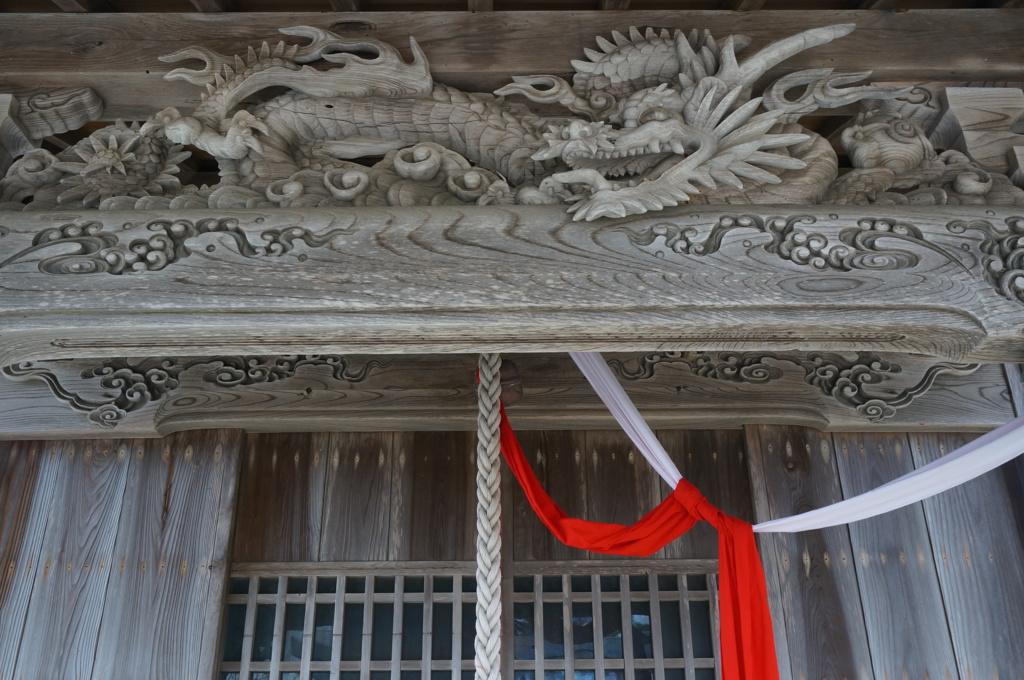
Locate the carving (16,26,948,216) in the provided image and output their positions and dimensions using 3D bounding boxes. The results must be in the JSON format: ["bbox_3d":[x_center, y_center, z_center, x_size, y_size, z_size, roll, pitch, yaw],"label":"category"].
[{"bbox_3d":[-0.058,-0.561,2.463,2.560,0.618,0.360,0,-25,0],"label":"carving"}]

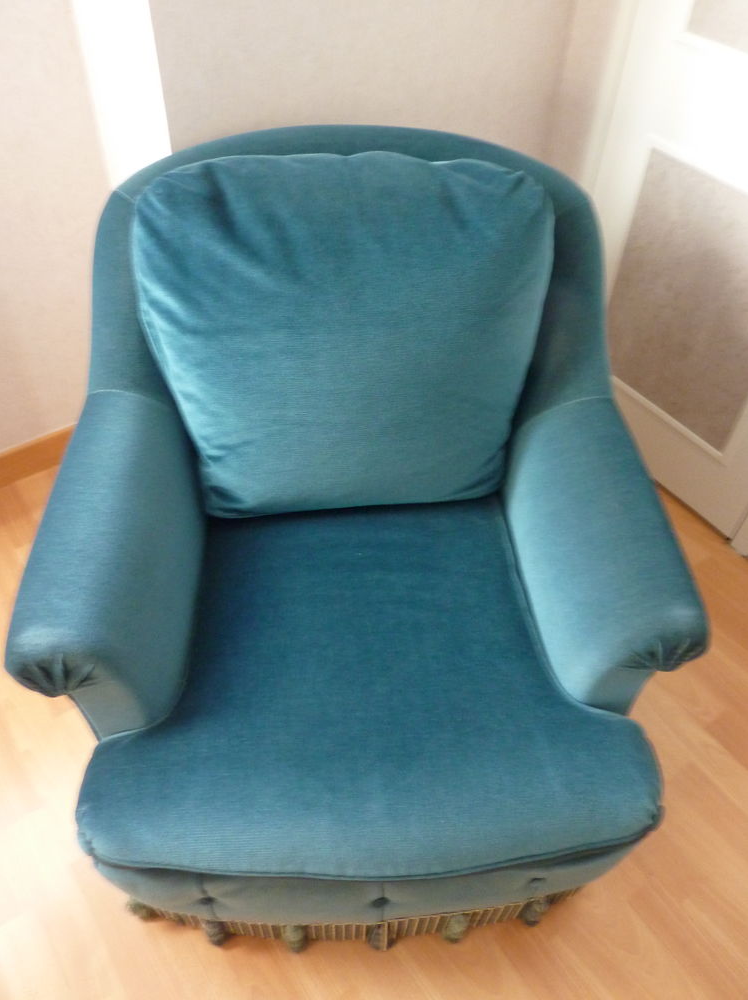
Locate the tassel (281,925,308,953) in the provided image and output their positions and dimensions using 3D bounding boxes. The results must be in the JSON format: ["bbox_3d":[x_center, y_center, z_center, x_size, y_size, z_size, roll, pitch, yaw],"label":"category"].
[{"bbox_3d":[-0.117,0.638,1.050,0.034,0.052,0.034,-1,46,-3],"label":"tassel"}]

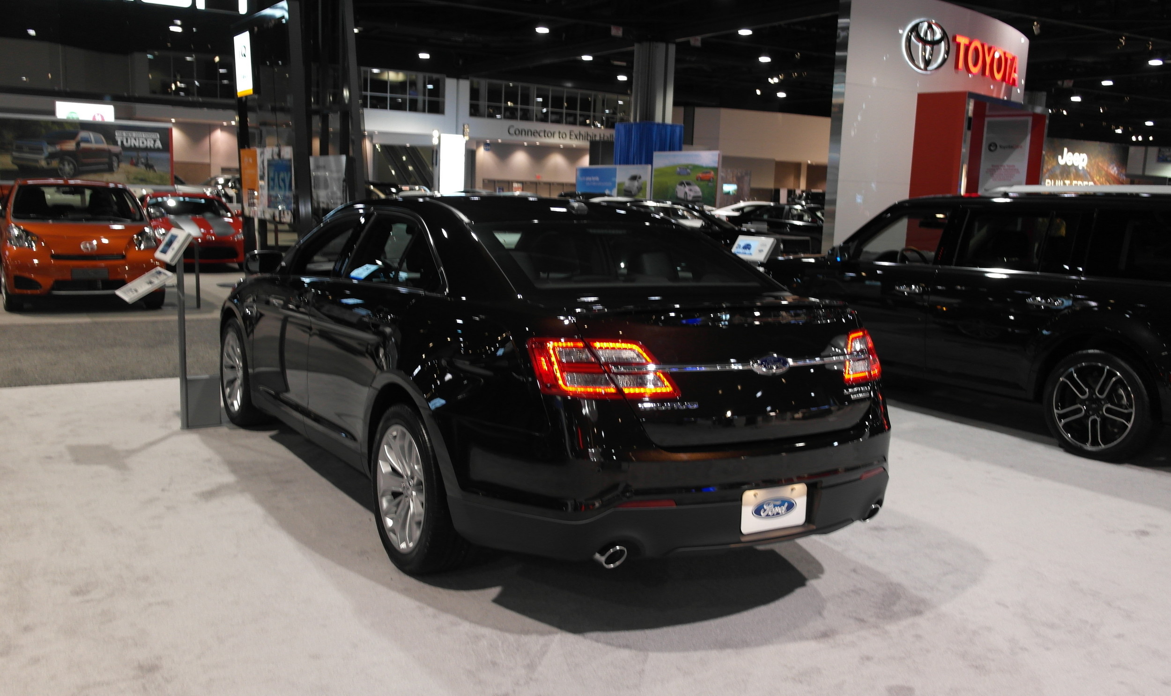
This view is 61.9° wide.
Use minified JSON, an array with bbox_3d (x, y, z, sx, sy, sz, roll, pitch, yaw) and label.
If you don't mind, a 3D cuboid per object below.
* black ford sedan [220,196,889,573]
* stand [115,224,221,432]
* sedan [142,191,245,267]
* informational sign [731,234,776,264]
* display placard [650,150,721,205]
[{"bbox_3d":[-0.677,-0.081,5.548,1.970,1.530,5.130,-3,10,-32],"label":"black ford sedan"},{"bbox_3d":[-2.662,-0.120,6.257,0.550,1.255,0.400,-4,10,-36],"label":"stand"},{"bbox_3d":[-7.902,-2.279,18.993,1.790,1.360,4.340,-3,10,-33],"label":"sedan"},{"bbox_3d":[1.458,-0.862,8.500,0.040,0.225,0.400,34,-13,-37],"label":"informational sign"},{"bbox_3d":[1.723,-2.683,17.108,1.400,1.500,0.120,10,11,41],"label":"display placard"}]

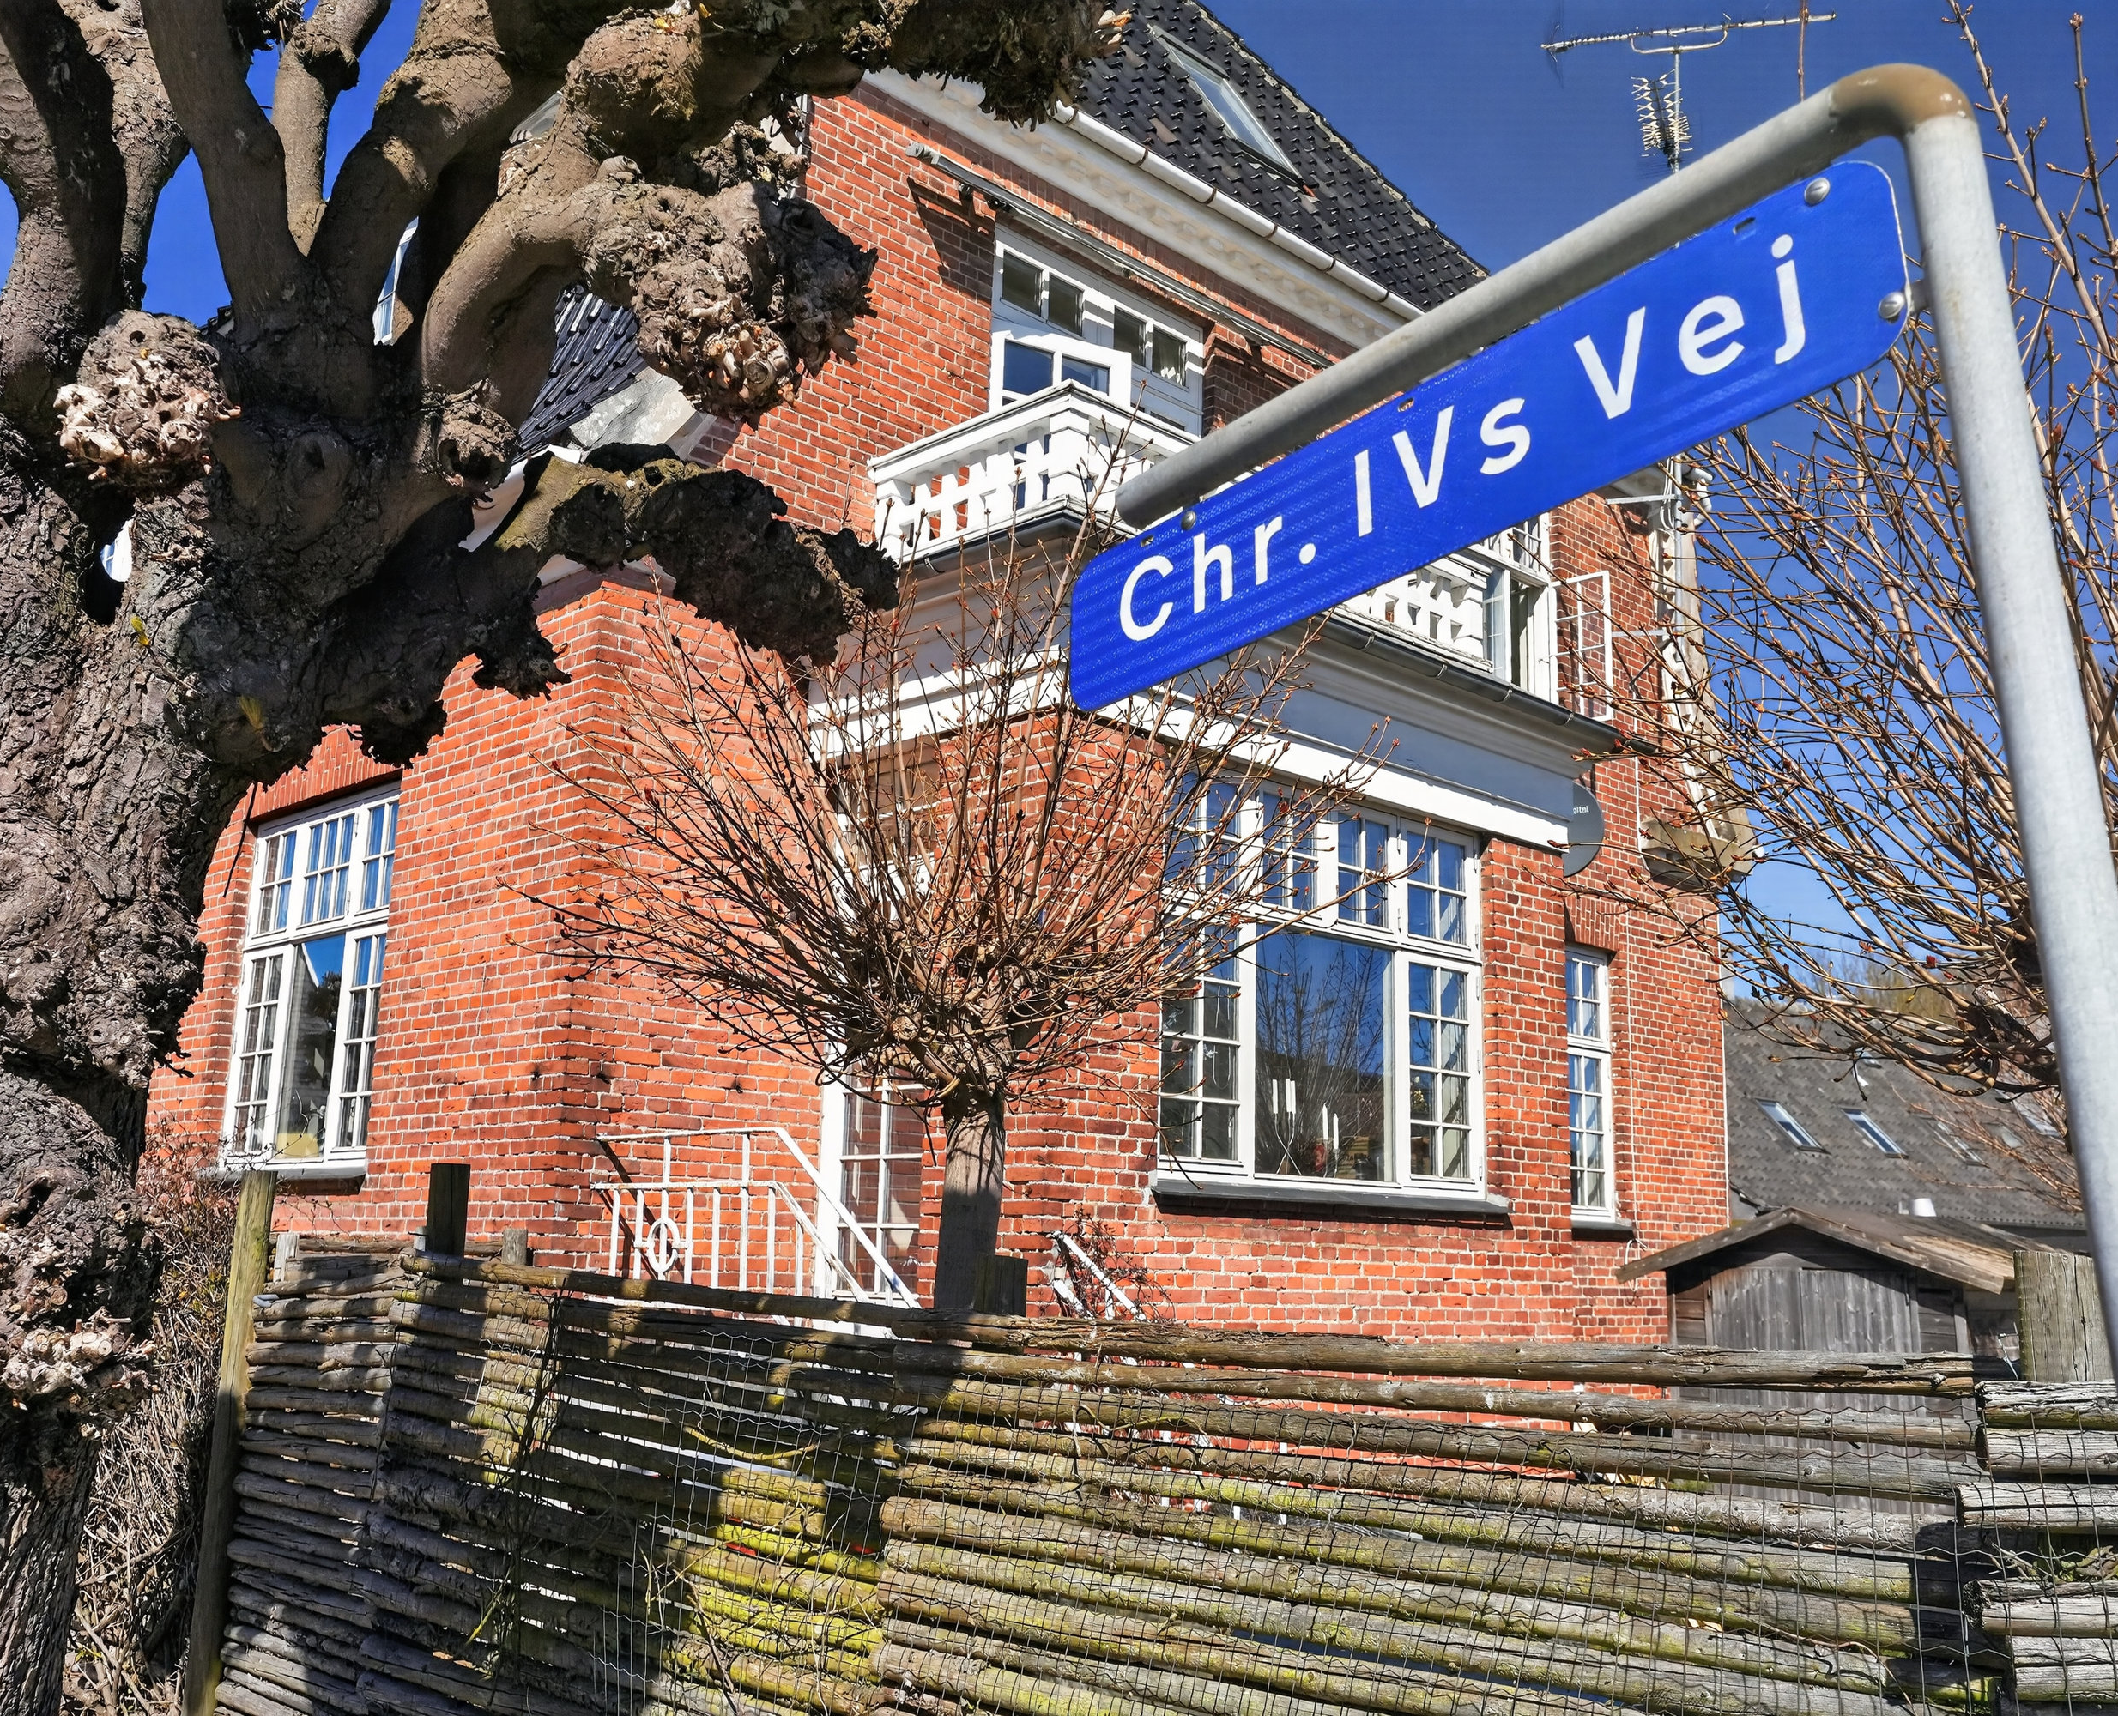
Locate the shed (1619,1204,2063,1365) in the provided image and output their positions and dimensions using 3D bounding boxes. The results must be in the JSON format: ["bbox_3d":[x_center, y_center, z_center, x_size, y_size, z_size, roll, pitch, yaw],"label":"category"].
[{"bbox_3d":[5.448,3.364,13.152,2.180,2.030,2.670,10,-14,-38],"label":"shed"}]

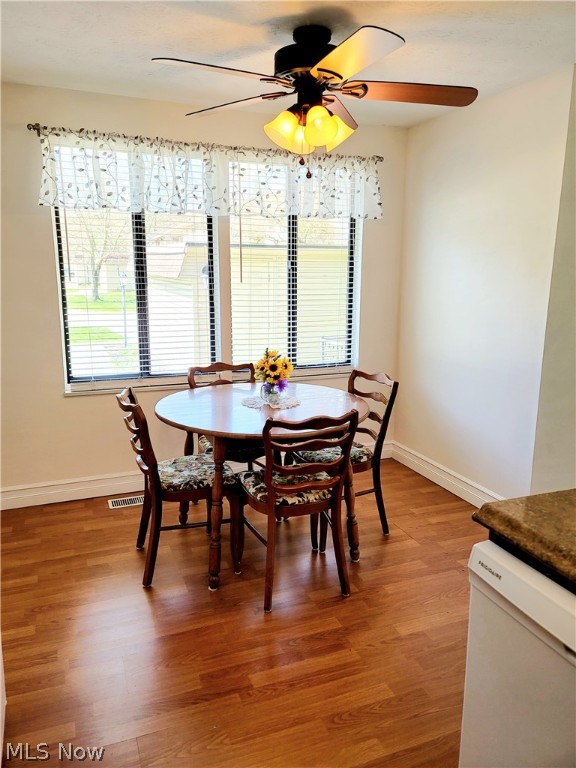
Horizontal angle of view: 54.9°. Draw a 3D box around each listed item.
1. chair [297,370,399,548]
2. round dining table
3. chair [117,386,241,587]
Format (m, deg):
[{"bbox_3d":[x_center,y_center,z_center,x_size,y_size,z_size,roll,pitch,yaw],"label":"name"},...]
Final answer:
[{"bbox_3d":[0.295,0.388,3.039,0.505,0.859,0.474,-6,14,-28],"label":"chair"},{"bbox_3d":[-0.133,0.471,2.890,1.065,0.755,1.065,0,12,0],"label":"round dining table"},{"bbox_3d":[-0.535,0.461,2.683,0.515,0.859,0.474,-4,13,-19],"label":"chair"}]

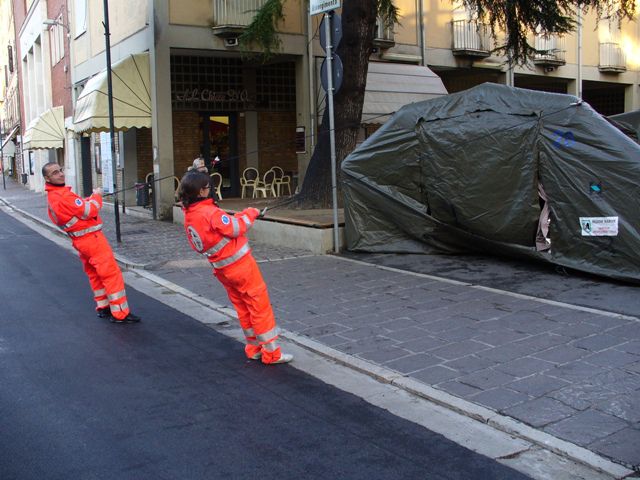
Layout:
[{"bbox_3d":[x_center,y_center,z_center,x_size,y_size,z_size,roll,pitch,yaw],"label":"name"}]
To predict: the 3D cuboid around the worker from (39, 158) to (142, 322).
[{"bbox_3d":[-2.497,0.041,7.398,0.580,1.780,0.560,-23,15,-25],"label":"worker"}]

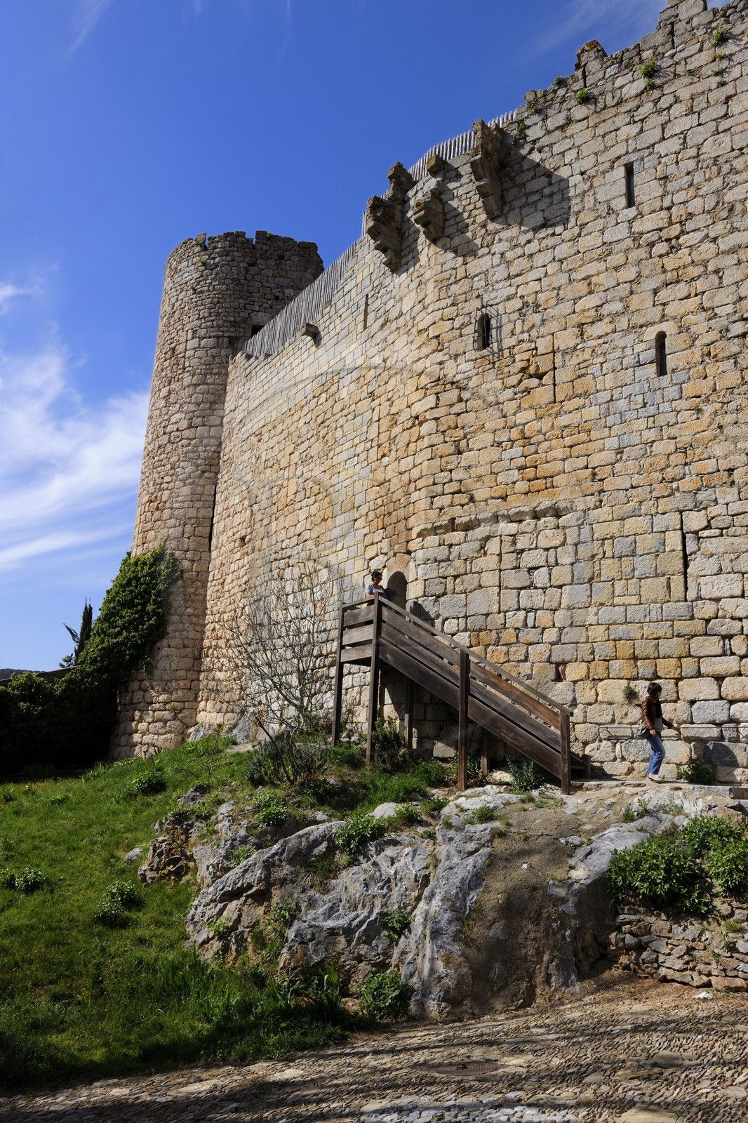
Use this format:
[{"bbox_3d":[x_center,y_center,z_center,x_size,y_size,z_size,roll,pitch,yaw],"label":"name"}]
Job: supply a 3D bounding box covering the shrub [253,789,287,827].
[{"bbox_3d":[-1.440,3.417,12.100,0.474,0.512,0.426,2,-15,0],"label":"shrub"}]

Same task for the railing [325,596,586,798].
[{"bbox_3d":[1.562,2.464,16.893,5.100,3.850,1.400,-8,-19,33],"label":"railing"}]

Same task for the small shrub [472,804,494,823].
[{"bbox_3d":[1.469,3.409,11.800,0.308,0.256,0.277,2,-15,0],"label":"small shrub"}]

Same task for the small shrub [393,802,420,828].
[{"bbox_3d":[0.450,3.421,11.800,0.379,0.325,0.341,2,-15,0],"label":"small shrub"}]

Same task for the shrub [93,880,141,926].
[{"bbox_3d":[-2.524,3.353,8.578,0.490,0.420,0.450,7,-16,-14],"label":"shrub"}]

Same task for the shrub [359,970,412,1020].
[{"bbox_3d":[0.127,5.019,10.100,0.619,0.597,0.526,2,-15,0],"label":"shrub"}]

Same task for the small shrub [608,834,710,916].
[{"bbox_3d":[3.617,3.987,11.100,1.304,1.028,1.109,2,-15,0],"label":"small shrub"}]

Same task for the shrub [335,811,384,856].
[{"bbox_3d":[-0.191,3.489,11.200,0.630,0.562,0.535,2,-15,0],"label":"shrub"}]

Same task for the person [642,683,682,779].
[{"bbox_3d":[4.797,2.823,14.611,0.550,1.630,0.470,-6,-18,29],"label":"person"}]

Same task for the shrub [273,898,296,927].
[{"bbox_3d":[-1.101,4.311,10.700,0.269,0.348,0.242,2,-15,0],"label":"shrub"}]

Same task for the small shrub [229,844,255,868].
[{"bbox_3d":[-1.652,3.678,10.893,0.340,0.300,0.270,5,-16,-7],"label":"small shrub"}]

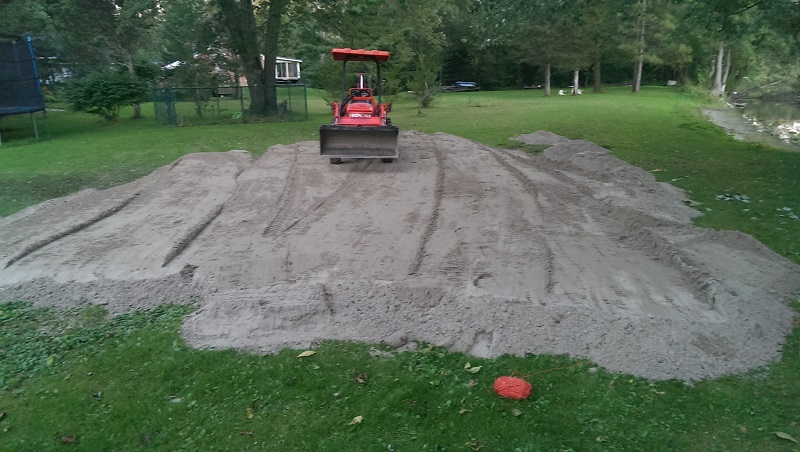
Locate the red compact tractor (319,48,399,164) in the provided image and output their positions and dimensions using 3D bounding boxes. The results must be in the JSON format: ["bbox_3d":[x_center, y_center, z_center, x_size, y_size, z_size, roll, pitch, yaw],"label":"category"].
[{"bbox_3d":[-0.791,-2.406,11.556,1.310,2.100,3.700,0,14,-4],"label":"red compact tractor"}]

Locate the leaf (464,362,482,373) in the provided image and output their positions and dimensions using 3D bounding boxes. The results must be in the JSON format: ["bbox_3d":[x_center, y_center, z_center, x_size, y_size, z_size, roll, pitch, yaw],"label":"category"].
[{"bbox_3d":[0.425,0.819,3.437,0.100,0.030,0.075,-4,14,-12],"label":"leaf"}]

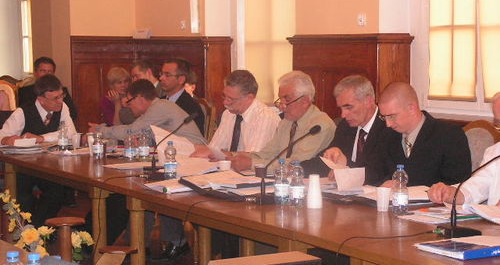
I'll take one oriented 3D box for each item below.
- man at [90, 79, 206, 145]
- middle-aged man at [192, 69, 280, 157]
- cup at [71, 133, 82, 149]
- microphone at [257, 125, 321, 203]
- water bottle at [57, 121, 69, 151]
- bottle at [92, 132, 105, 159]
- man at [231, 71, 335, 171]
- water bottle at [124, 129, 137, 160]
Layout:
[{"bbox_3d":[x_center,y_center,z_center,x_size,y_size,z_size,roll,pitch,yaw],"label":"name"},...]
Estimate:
[{"bbox_3d":[-0.645,0.280,7.030,0.880,1.240,0.580,-2,5,-13],"label":"man"},{"bbox_3d":[-0.087,0.316,6.023,0.780,1.320,0.560,-4,6,-37],"label":"middle-aged man"},{"bbox_3d":[-1.201,0.062,7.400,0.072,0.097,0.072,-1,5,0],"label":"cup"},{"bbox_3d":[0.176,0.142,4.988,0.370,0.330,0.120,-4,6,-31],"label":"microphone"},{"bbox_3d":[-1.309,0.022,7.500,0.066,0.205,0.066,-1,5,0],"label":"water bottle"},{"bbox_3d":[-0.968,0.069,6.830,0.066,0.205,0.066,-1,5,0],"label":"bottle"},{"bbox_3d":[0.219,0.355,5.497,0.780,1.320,0.560,-4,6,-37],"label":"man"},{"bbox_3d":[-0.771,0.079,6.900,0.066,0.205,0.066,-1,5,0],"label":"water bottle"}]

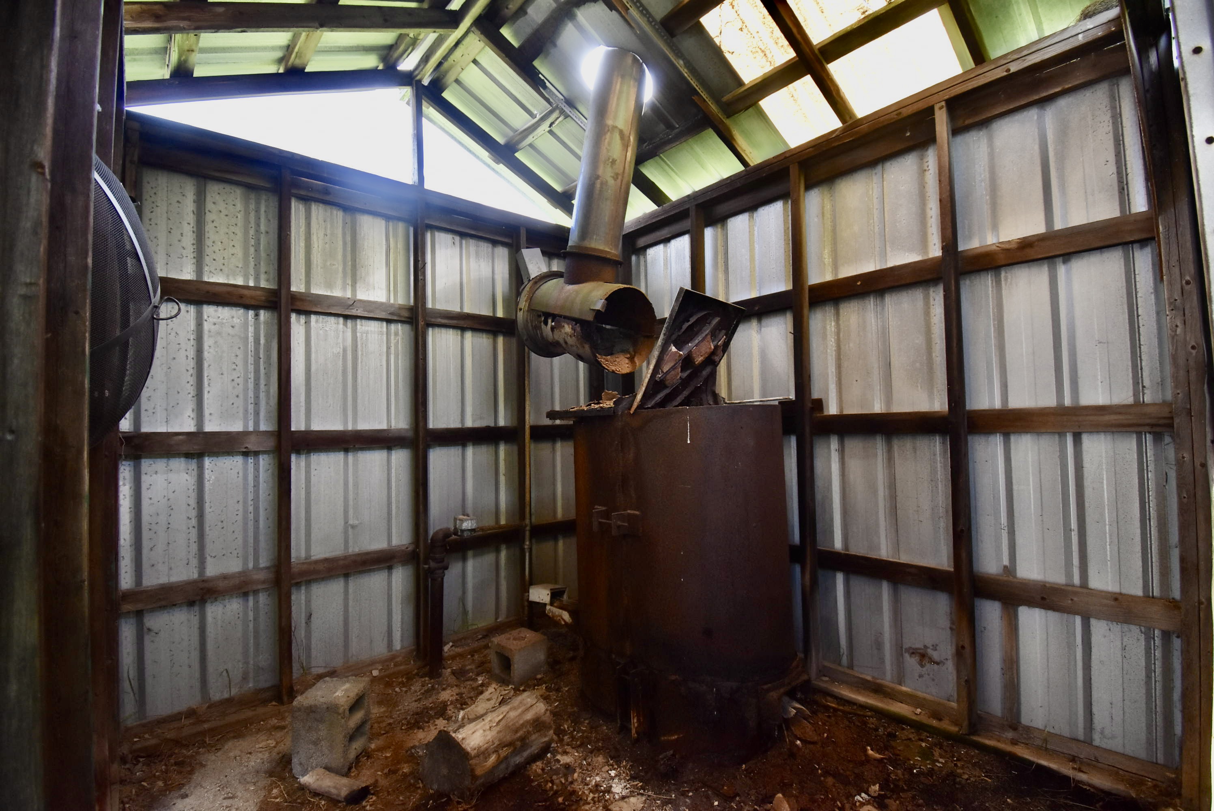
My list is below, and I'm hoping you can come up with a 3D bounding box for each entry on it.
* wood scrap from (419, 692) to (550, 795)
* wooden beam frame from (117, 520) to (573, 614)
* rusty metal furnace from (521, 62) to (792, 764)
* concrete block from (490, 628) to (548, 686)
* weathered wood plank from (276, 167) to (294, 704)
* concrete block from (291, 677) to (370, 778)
[{"bbox_3d":[-0.435,1.228,1.875,0.450,0.170,0.190,0,-3,-37],"label":"wood scrap"},{"bbox_3d":[-1.006,0.774,2.660,2.289,0.090,0.038,0,-2,-35],"label":"wooden beam frame"},{"bbox_3d":[0.277,-0.163,2.297,1.000,2.945,0.970,0,-3,-42],"label":"rusty metal furnace"},{"bbox_3d":[-0.434,1.253,2.535,0.179,0.167,0.204,-3,-3,40],"label":"concrete block"},{"bbox_3d":[-1.468,0.112,2.293,0.043,2.400,0.089,0,-2,-35],"label":"weathered wood plank"},{"bbox_3d":[-1.022,1.203,1.899,0.186,0.250,0.180,-2,-2,4],"label":"concrete block"}]

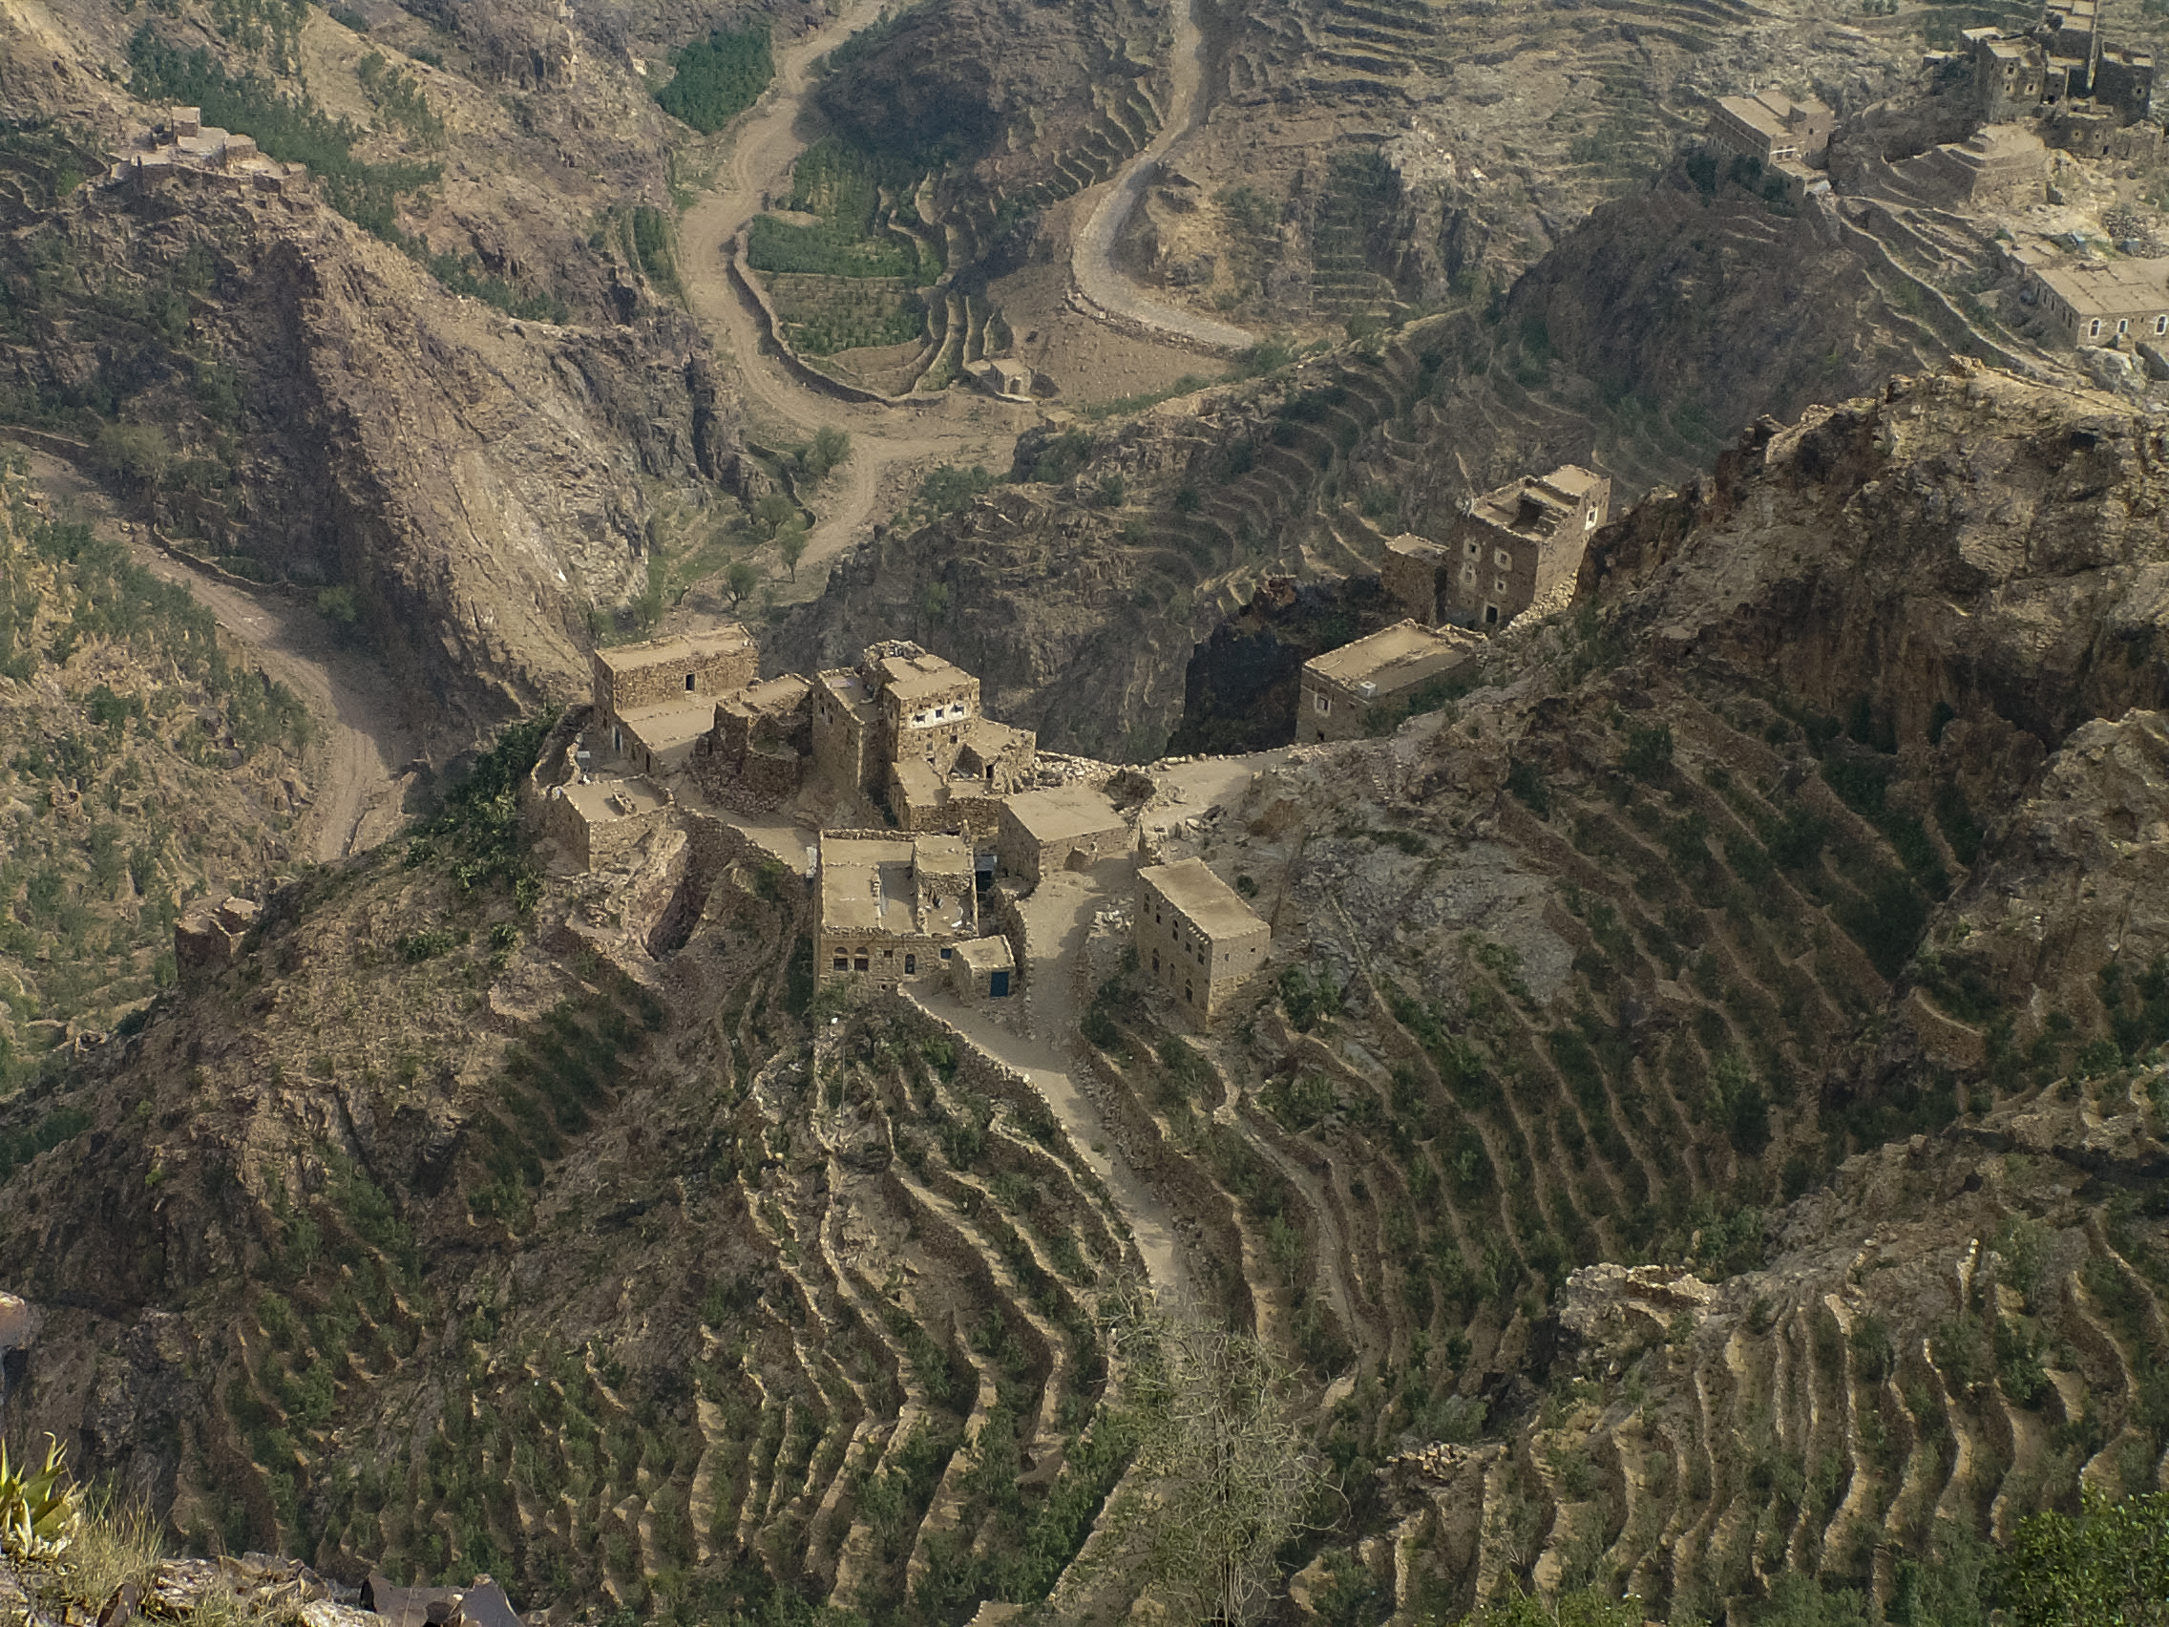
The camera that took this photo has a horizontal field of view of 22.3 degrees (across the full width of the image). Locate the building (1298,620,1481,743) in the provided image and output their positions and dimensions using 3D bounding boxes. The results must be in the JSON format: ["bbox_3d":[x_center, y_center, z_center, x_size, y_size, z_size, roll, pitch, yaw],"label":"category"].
[{"bbox_3d":[22.160,-8.440,402.780,11.740,5.900,7.410,-22,38,-37],"label":"building"}]

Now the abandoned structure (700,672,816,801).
[{"bbox_3d":[-21.730,-5.560,393.100,6.820,4.700,6.540,-21,37,-36],"label":"abandoned structure"}]

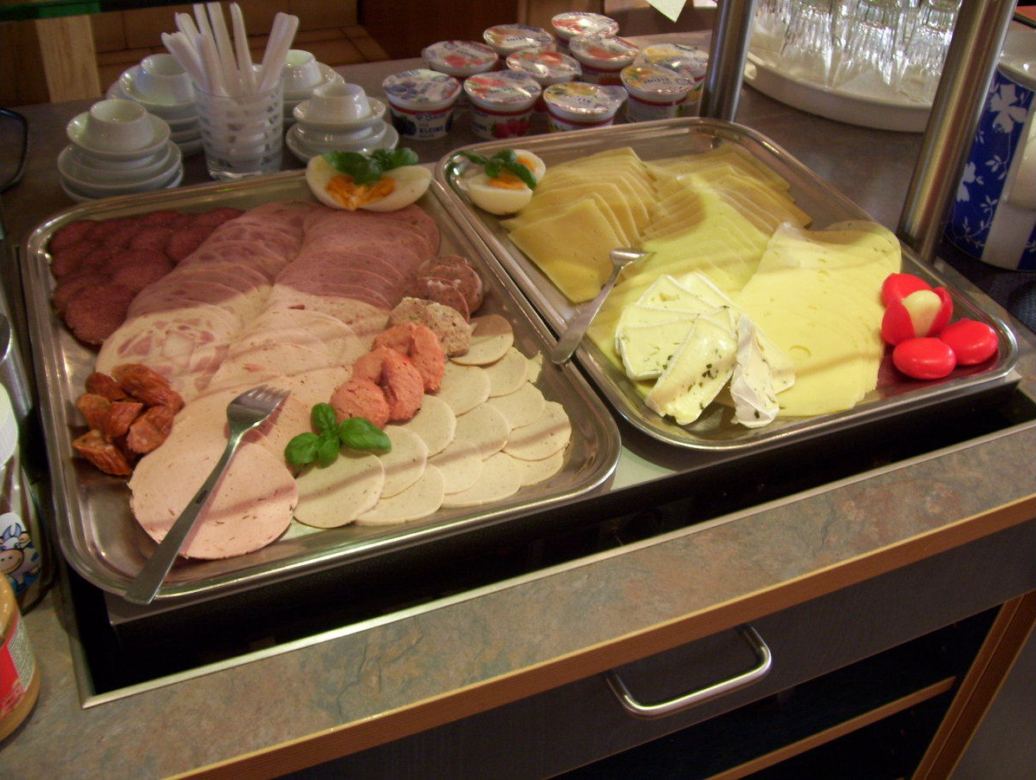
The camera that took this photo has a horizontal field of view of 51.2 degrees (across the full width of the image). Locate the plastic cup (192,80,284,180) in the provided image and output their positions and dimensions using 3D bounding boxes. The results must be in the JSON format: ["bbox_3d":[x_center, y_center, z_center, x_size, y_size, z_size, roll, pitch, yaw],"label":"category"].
[{"bbox_3d":[-0.234,-0.226,0.916,0.074,0.077,0.074,3,37,-2],"label":"plastic cup"}]

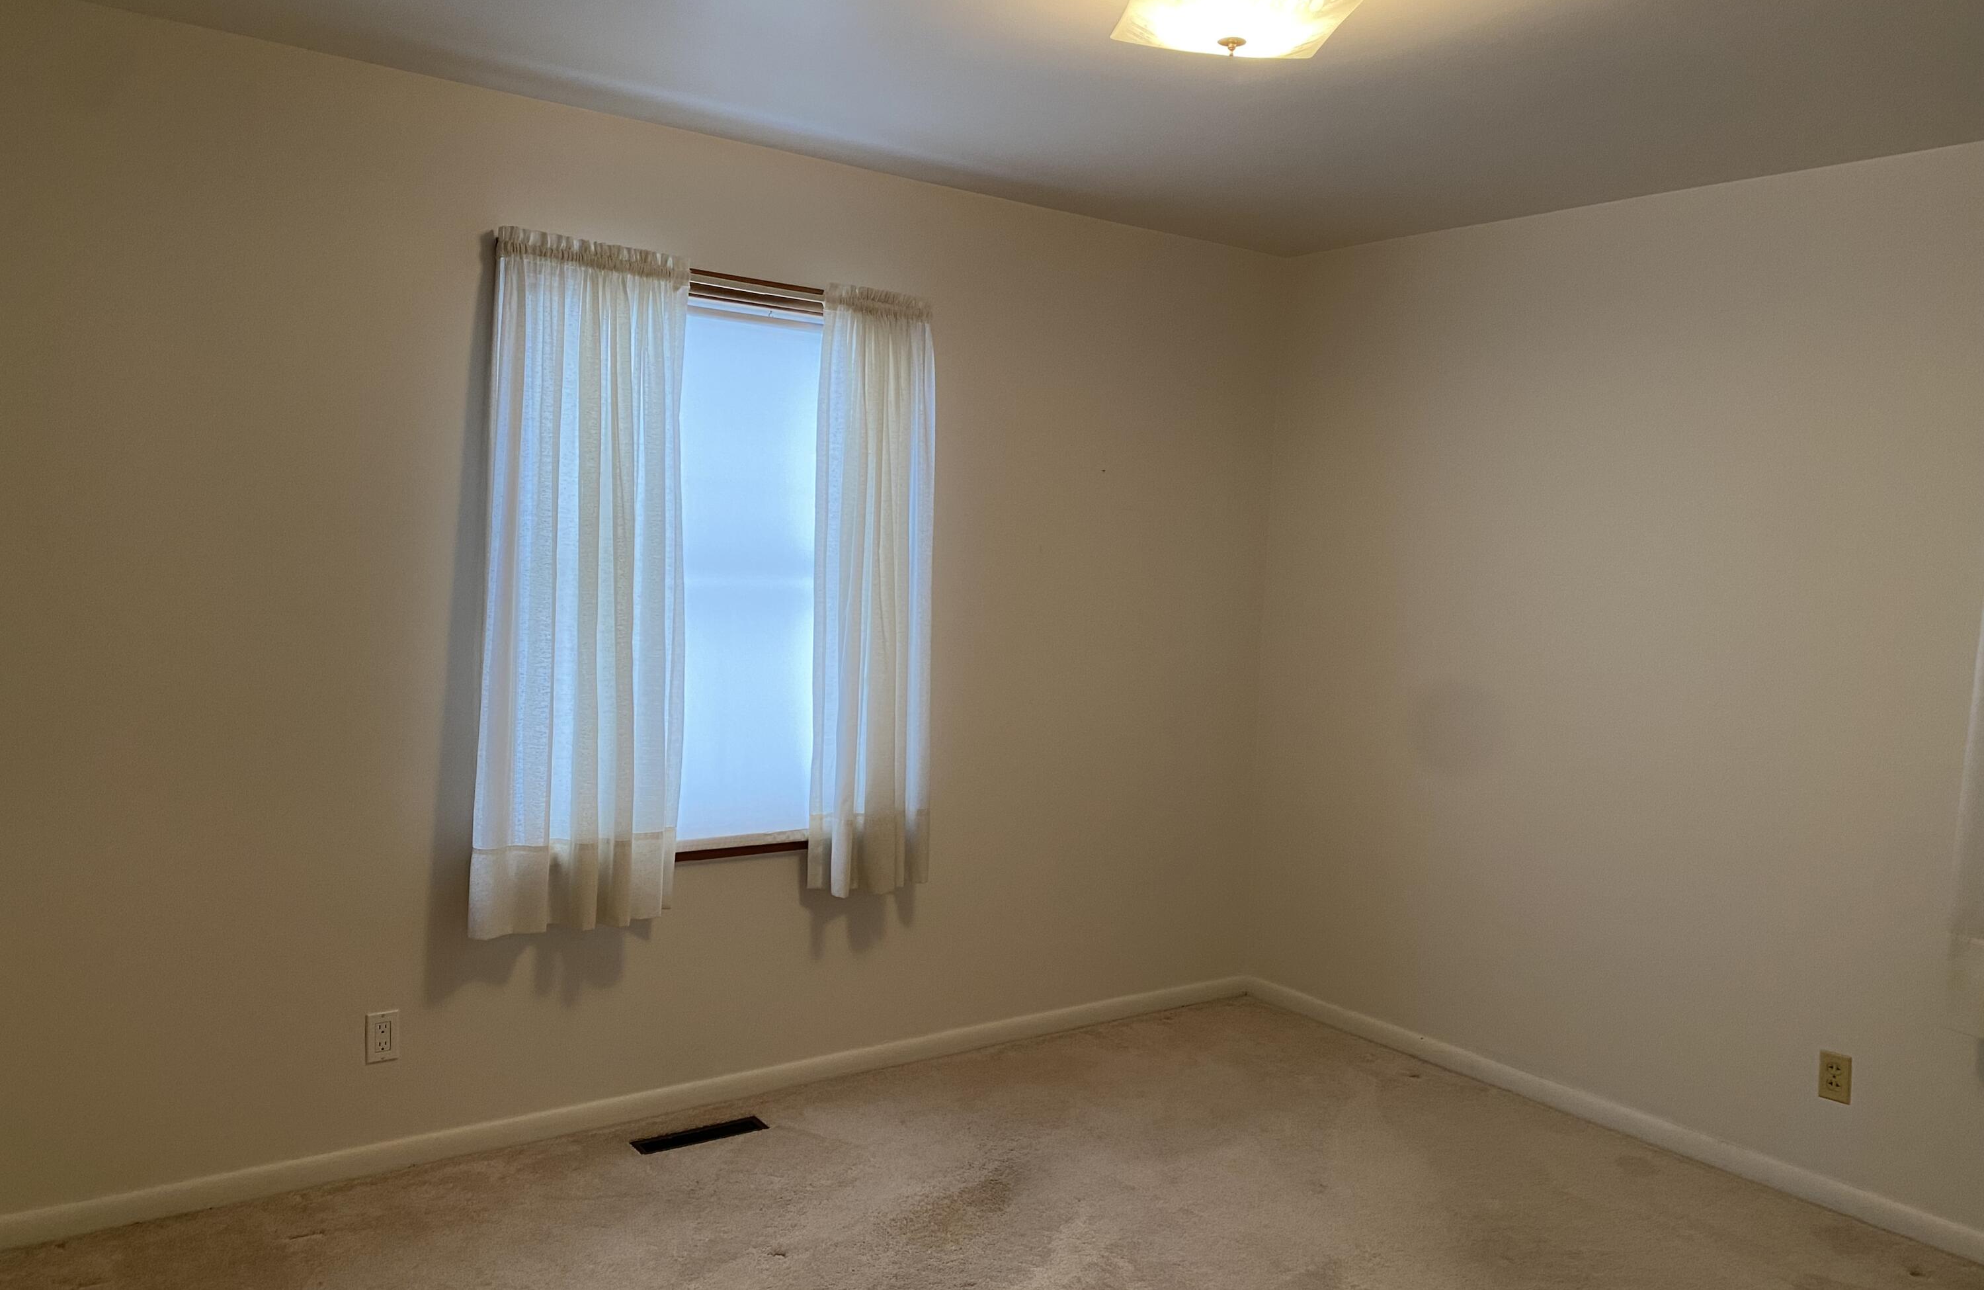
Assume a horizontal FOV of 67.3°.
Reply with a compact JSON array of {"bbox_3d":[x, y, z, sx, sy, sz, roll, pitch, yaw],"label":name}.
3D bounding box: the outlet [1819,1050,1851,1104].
[{"bbox_3d":[1.990,1.020,3.515,0.012,0.115,0.071,-1,5,-36],"label":"outlet"}]

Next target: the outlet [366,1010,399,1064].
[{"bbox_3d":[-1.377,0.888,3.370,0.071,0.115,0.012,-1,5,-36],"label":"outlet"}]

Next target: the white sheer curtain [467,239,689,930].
[{"bbox_3d":[-0.959,-0.132,3.489,0.520,1.600,0.100,-1,5,-36],"label":"white sheer curtain"}]

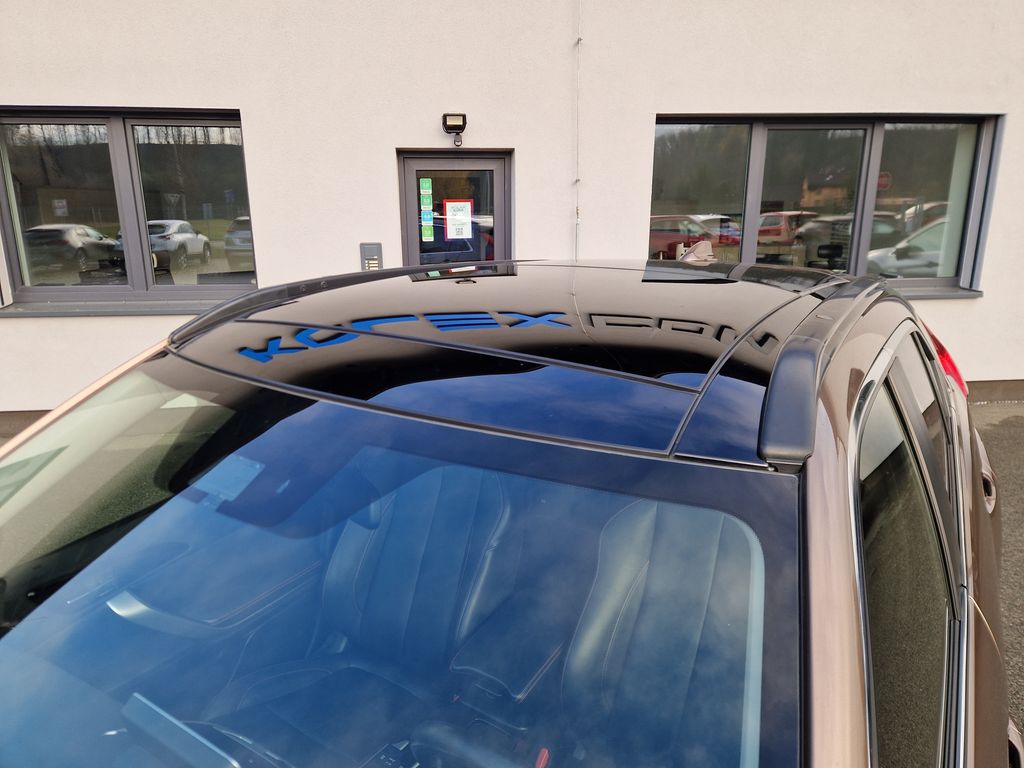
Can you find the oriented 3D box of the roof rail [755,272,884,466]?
[{"bbox_3d":[0.702,-0.144,1.409,0.085,0.115,1.600,9,17,30],"label":"roof rail"}]

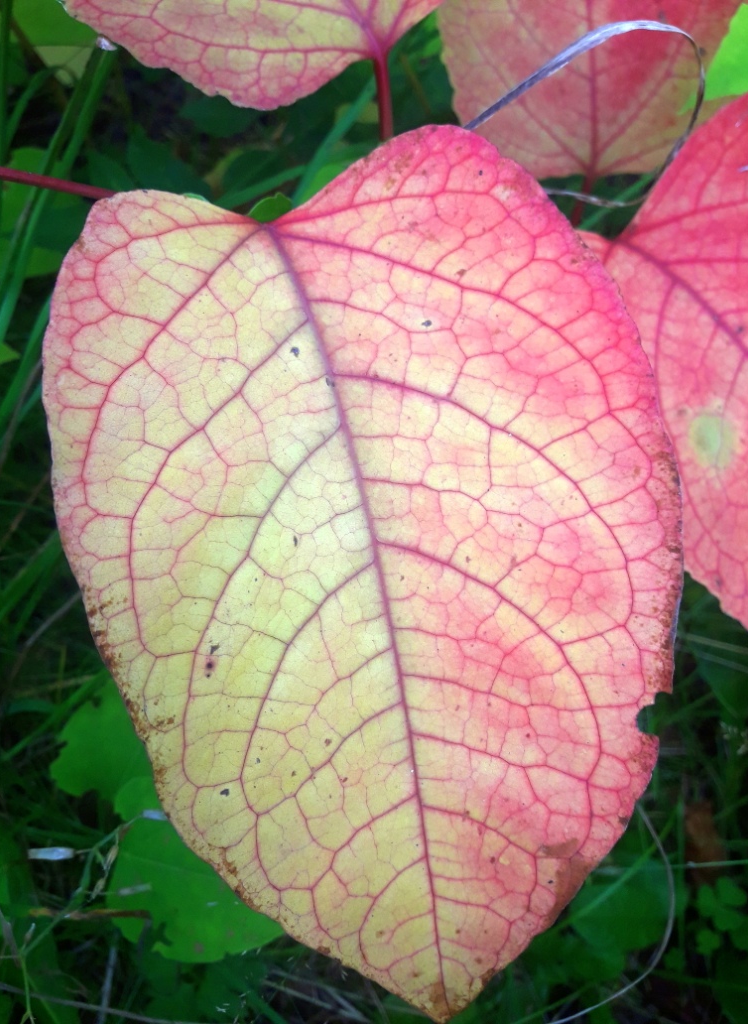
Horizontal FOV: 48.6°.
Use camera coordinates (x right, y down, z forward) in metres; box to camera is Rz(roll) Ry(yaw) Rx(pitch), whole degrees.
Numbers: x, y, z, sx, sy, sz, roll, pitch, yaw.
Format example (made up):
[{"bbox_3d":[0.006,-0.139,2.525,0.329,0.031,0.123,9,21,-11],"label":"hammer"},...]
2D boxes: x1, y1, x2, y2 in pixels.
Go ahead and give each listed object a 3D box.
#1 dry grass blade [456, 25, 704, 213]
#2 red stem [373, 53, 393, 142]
[{"bbox_3d":[0.064,-0.119,0.250,0.074,0.064,0.025,0,28,0],"label":"dry grass blade"},{"bbox_3d":[0.003,-0.119,0.241,0.004,0.031,0.004,-6,30,0],"label":"red stem"}]

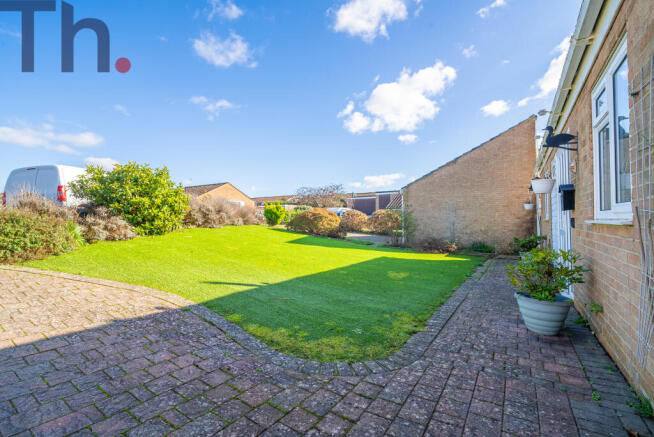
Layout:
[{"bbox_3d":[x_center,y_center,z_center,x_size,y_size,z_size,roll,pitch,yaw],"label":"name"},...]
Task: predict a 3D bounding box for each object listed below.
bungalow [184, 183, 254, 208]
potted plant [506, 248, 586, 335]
[{"bbox_3d":[-16.030,-2.080,38.230,10.500,4.600,7.700,0,0,37],"label":"bungalow"},{"bbox_3d":[1.935,0.630,2.600,0.560,0.720,0.540,0,0,37],"label":"potted plant"}]

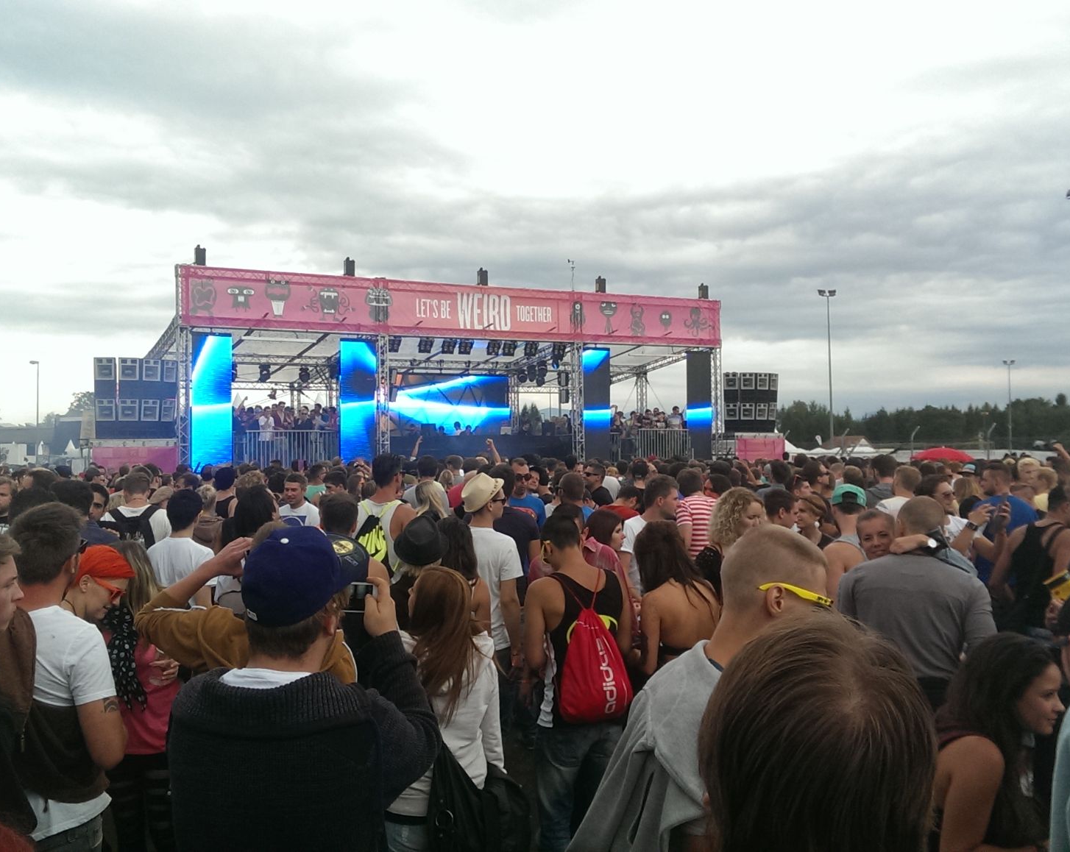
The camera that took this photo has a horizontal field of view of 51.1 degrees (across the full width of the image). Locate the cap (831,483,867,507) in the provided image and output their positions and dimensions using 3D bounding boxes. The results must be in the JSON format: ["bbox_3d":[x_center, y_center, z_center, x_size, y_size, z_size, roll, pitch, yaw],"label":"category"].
[{"bbox_3d":[1.651,0.366,5.884,0.175,0.140,0.265,-1,-2,16],"label":"cap"}]

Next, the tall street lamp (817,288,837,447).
[{"bbox_3d":[22.595,-3.242,85.594,1.350,14.515,0.700,-1,-2,-6],"label":"tall street lamp"}]

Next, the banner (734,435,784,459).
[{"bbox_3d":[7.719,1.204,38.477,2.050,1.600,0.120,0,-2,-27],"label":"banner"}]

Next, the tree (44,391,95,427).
[{"bbox_3d":[-61.334,1.142,149.835,9.000,11.583,9.000,-1,-2,0],"label":"tree"}]

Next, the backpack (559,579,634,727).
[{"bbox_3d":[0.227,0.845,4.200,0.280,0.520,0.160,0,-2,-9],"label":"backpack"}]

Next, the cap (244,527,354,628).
[{"bbox_3d":[-0.452,0.288,2.198,0.175,0.150,0.265,-2,15,35],"label":"cap"}]

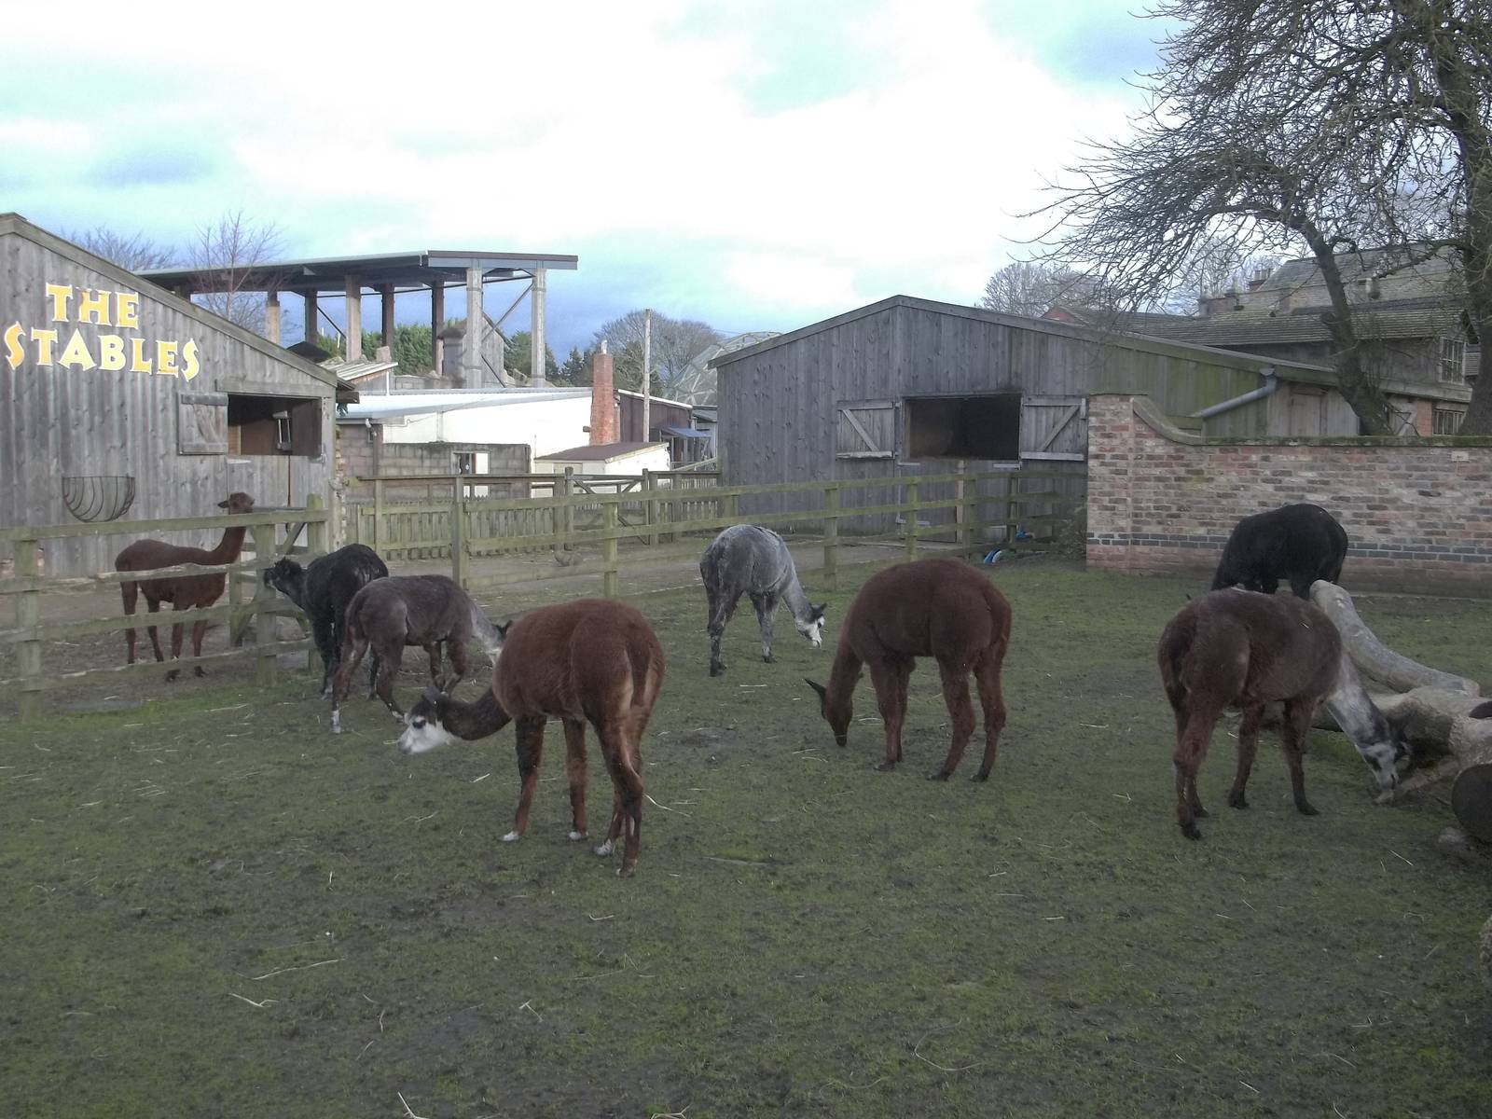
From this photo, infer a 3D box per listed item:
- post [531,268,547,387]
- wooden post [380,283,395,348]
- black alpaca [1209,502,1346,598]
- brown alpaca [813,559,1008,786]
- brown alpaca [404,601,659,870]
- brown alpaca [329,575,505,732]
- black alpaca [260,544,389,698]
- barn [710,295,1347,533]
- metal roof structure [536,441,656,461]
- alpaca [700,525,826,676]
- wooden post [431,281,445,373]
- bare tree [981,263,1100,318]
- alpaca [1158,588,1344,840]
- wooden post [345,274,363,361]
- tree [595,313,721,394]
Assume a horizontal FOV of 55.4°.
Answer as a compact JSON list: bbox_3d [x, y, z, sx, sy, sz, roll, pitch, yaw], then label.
[{"bbox_3d":[-6.054,-6.770,41.615,0.330,3.550,0.330,5,6,43],"label":"post"},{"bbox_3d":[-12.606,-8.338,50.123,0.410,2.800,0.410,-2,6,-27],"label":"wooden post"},{"bbox_3d":[3.752,0.113,10.258,1.200,0.960,0.480,3,6,28],"label":"black alpaca"},{"bbox_3d":[0.717,0.459,6.319,0.430,0.940,1.060,-4,7,-43],"label":"brown alpaca"},{"bbox_3d":[-0.773,0.574,5.059,1.130,0.920,0.460,4,6,37],"label":"brown alpaca"},{"bbox_3d":[-1.718,0.426,7.546,1.020,0.770,0.370,-4,6,-38],"label":"brown alpaca"},{"bbox_3d":[-2.444,0.328,8.179,0.450,0.880,1.050,-4,6,-45],"label":"black alpaca"},{"bbox_3d":[4.107,-2.054,20.648,8.600,3.450,4.300,4,6,39],"label":"barn"},{"bbox_3d":[-3.372,-2.569,33.755,2.000,0.500,3.200,2,5,22],"label":"metal roof structure"},{"bbox_3d":[0.108,0.228,9.413,0.420,0.950,1.080,4,5,37],"label":"alpaca"},{"bbox_3d":[-9.774,-7.261,45.091,0.330,3.200,0.330,5,6,43],"label":"wooden post"},{"bbox_3d":[15.422,-9.882,74.457,8.300,11.700,8.000,1,4,0],"label":"bare tree"},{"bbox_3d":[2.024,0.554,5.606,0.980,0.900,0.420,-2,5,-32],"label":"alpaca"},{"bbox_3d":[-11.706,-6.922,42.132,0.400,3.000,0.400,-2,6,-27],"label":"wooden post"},{"bbox_3d":[-4.983,-9.786,79.630,7.400,8.400,7.400,0,5,0],"label":"tree"}]

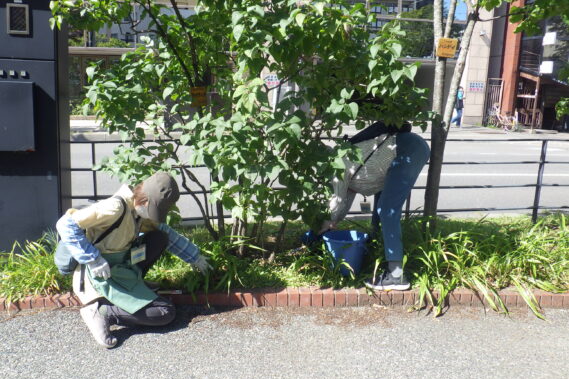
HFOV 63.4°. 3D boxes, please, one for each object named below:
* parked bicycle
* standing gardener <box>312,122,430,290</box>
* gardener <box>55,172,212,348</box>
[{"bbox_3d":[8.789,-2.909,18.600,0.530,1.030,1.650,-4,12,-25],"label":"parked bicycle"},{"bbox_3d":[0.520,0.110,2.959,0.700,0.980,0.480,1,11,2],"label":"standing gardener"},{"bbox_3d":[-0.842,0.327,2.533,0.740,0.850,0.600,4,12,14],"label":"gardener"}]

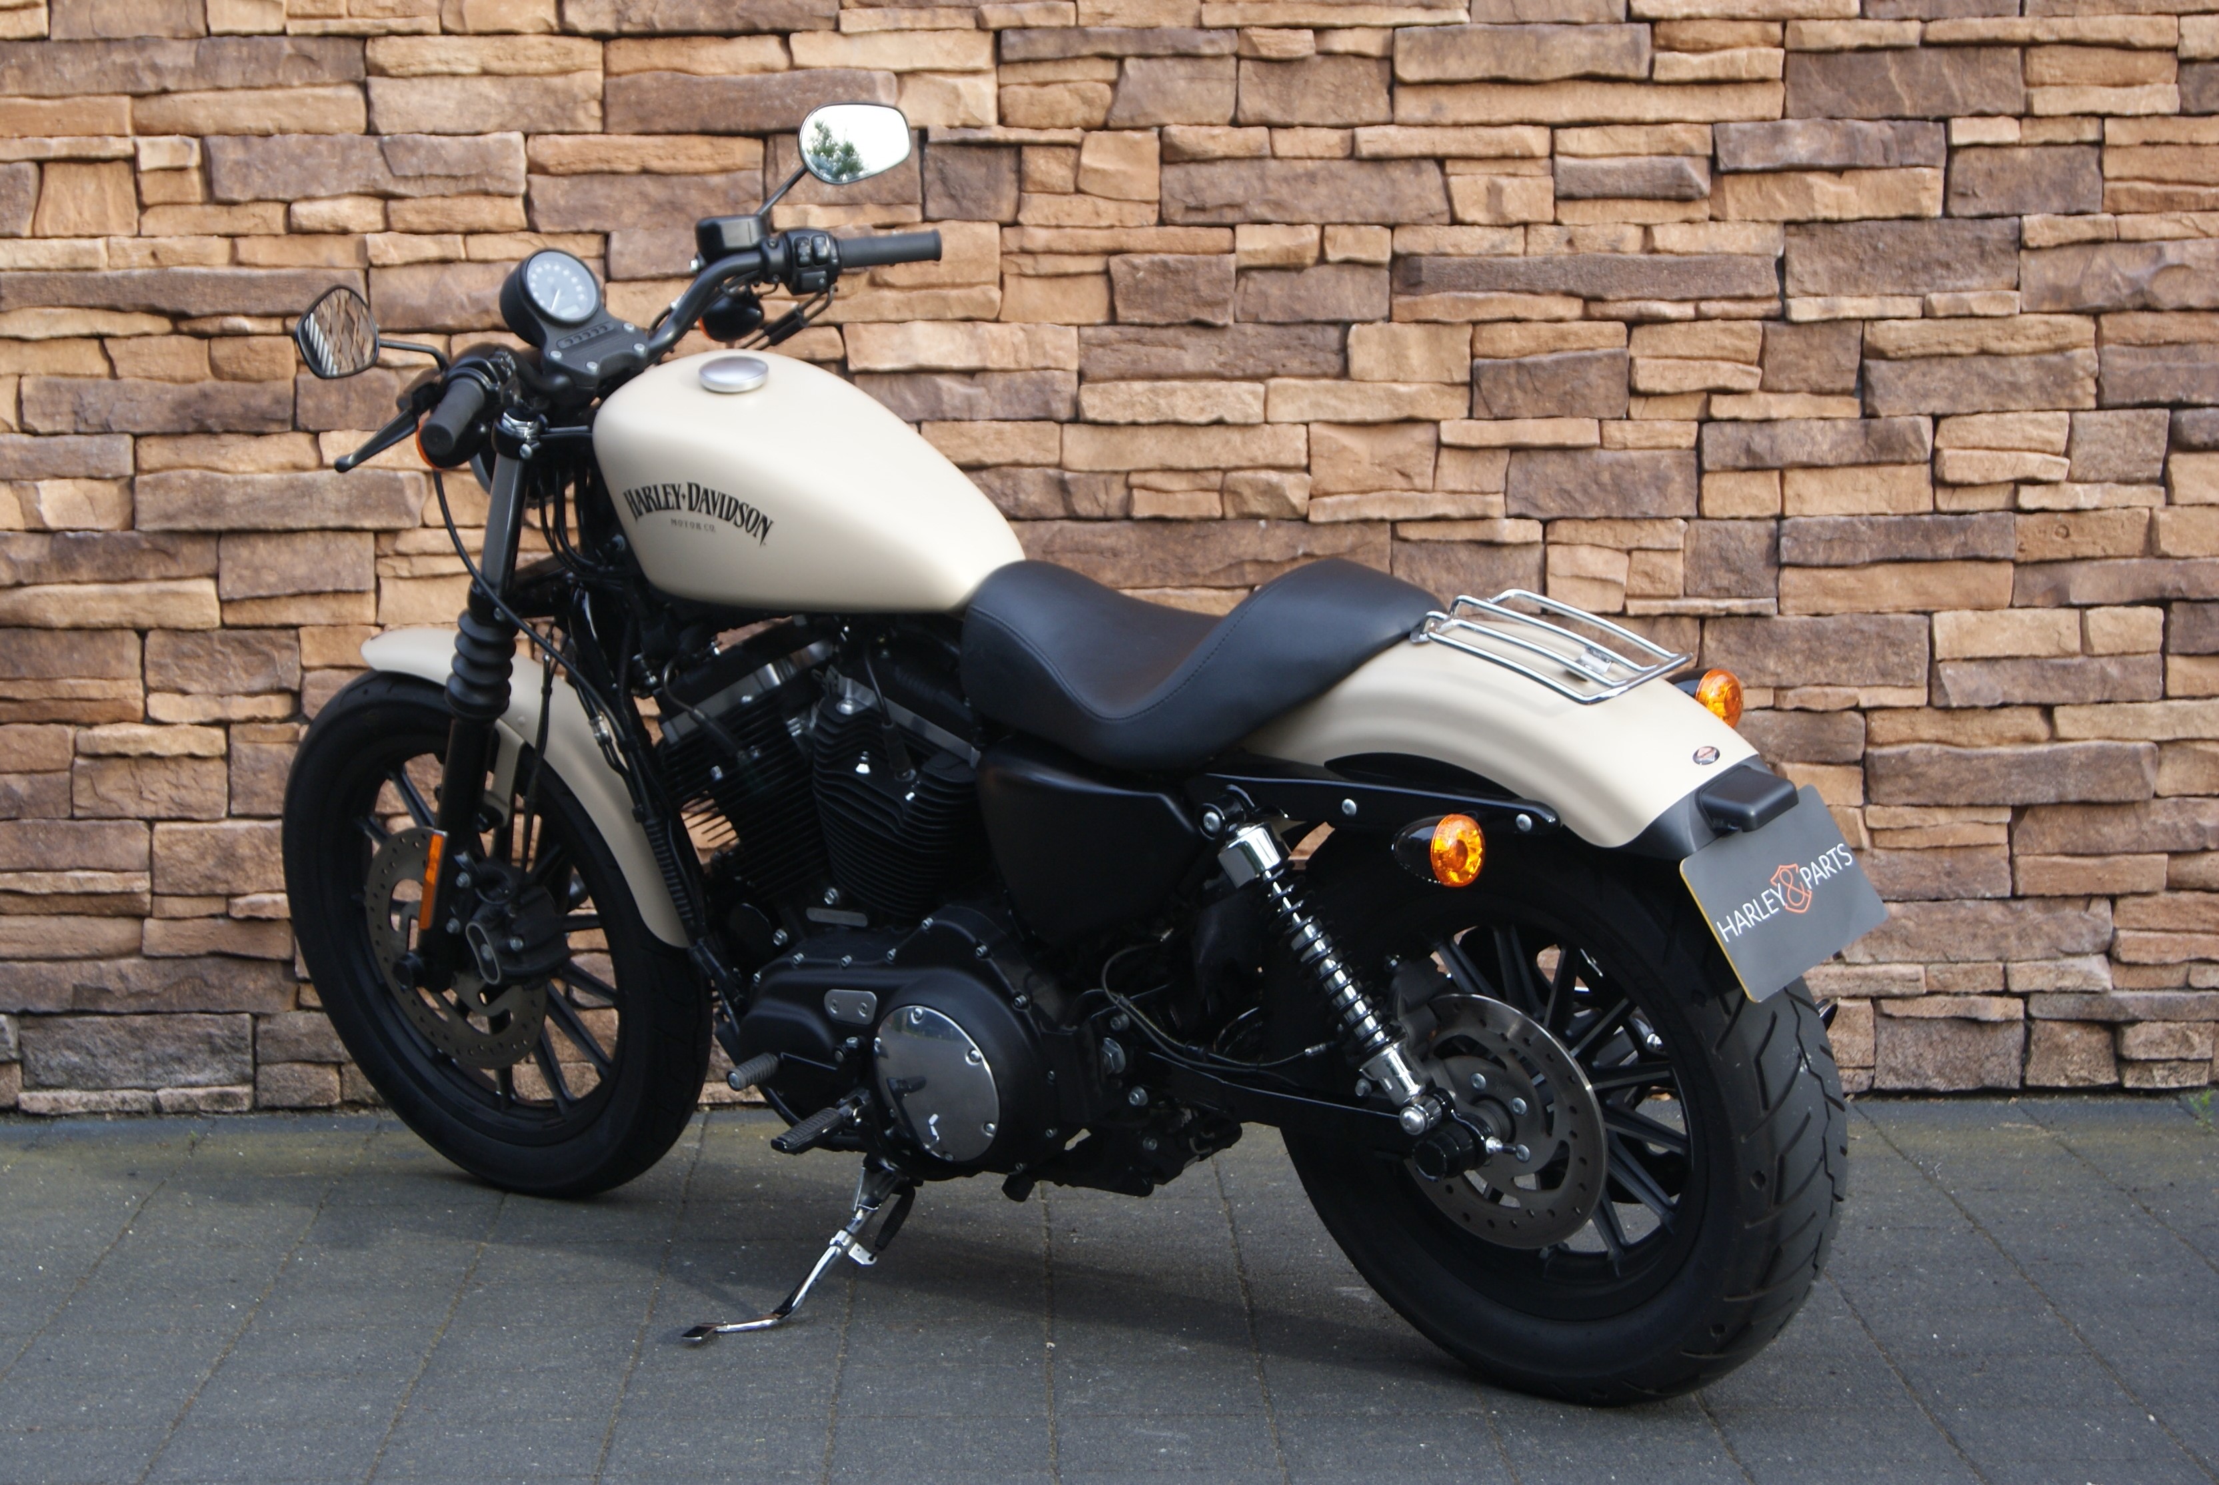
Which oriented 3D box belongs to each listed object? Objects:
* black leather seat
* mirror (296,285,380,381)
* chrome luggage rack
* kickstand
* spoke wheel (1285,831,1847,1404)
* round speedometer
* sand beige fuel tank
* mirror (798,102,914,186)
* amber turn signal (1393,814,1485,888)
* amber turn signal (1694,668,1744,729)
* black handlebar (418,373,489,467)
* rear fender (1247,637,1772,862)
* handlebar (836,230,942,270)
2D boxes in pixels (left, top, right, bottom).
[{"bbox_3d":[0.107,-0.094,4.043,0.575,0.190,0.270,4,20,41],"label":"black leather seat"},{"bbox_3d":[-0.784,-0.411,4.138,0.033,0.090,0.143,-14,14,25],"label":"mirror"},{"bbox_3d":[0.397,-0.095,3.778,0.215,0.055,0.165,21,30,35],"label":"chrome luggage rack"},{"bbox_3d":[-0.321,0.534,4.359,0.130,0.156,0.270,5,10,40],"label":"kickstand"},{"bbox_3d":[0.412,0.332,3.945,0.645,0.645,0.150,4,20,41],"label":"spoke wheel"},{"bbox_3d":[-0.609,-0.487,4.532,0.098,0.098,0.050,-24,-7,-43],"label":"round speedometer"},{"bbox_3d":[-0.298,-0.290,4.348,0.560,0.238,0.268,5,21,40],"label":"sand beige fuel tank"},{"bbox_3d":[-0.293,-0.682,4.753,0.143,0.090,0.033,-19,9,-28],"label":"mirror"},{"bbox_3d":[0.284,0.095,3.664,0.085,0.066,0.065,4,20,41],"label":"amber turn signal"},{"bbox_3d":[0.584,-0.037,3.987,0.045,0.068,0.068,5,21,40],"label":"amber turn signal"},{"bbox_3d":[-0.659,-0.331,4.163,0.037,0.037,0.127,-6,28,12],"label":"black handlebar"},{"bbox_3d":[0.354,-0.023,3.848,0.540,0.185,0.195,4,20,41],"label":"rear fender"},{"bbox_3d":[-0.246,-0.559,4.680,0.127,0.037,0.037,-6,14,-26],"label":"handlebar"}]

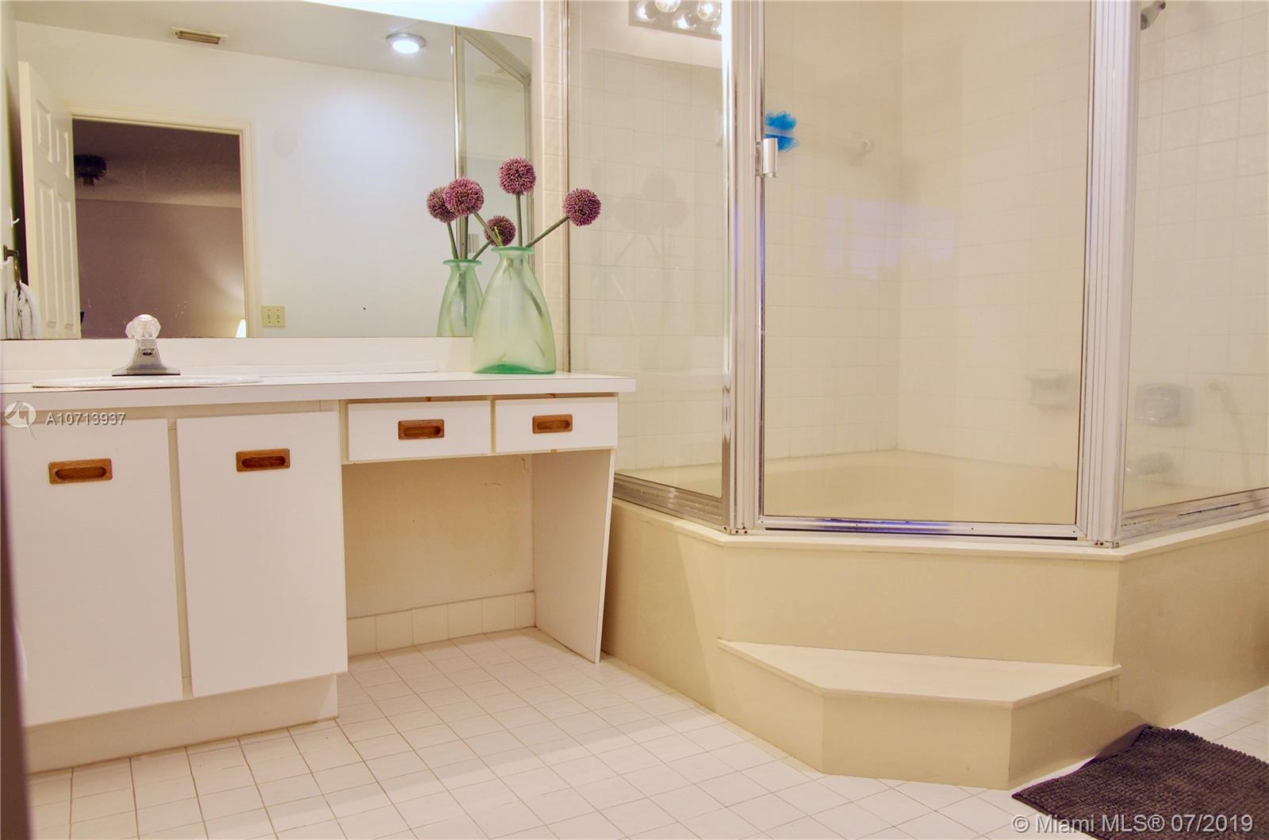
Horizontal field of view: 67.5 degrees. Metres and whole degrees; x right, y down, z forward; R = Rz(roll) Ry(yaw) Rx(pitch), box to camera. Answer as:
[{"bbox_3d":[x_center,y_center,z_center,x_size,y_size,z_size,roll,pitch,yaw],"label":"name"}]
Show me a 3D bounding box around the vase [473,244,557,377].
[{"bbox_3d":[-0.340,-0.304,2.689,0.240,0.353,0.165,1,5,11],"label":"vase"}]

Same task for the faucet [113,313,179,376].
[{"bbox_3d":[-1.183,-0.183,2.302,0.146,0.148,0.140,-3,5,-30],"label":"faucet"}]

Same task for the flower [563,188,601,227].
[{"bbox_3d":[-0.146,-0.598,2.668,0.105,0.106,0.105,0,5,0],"label":"flower"}]

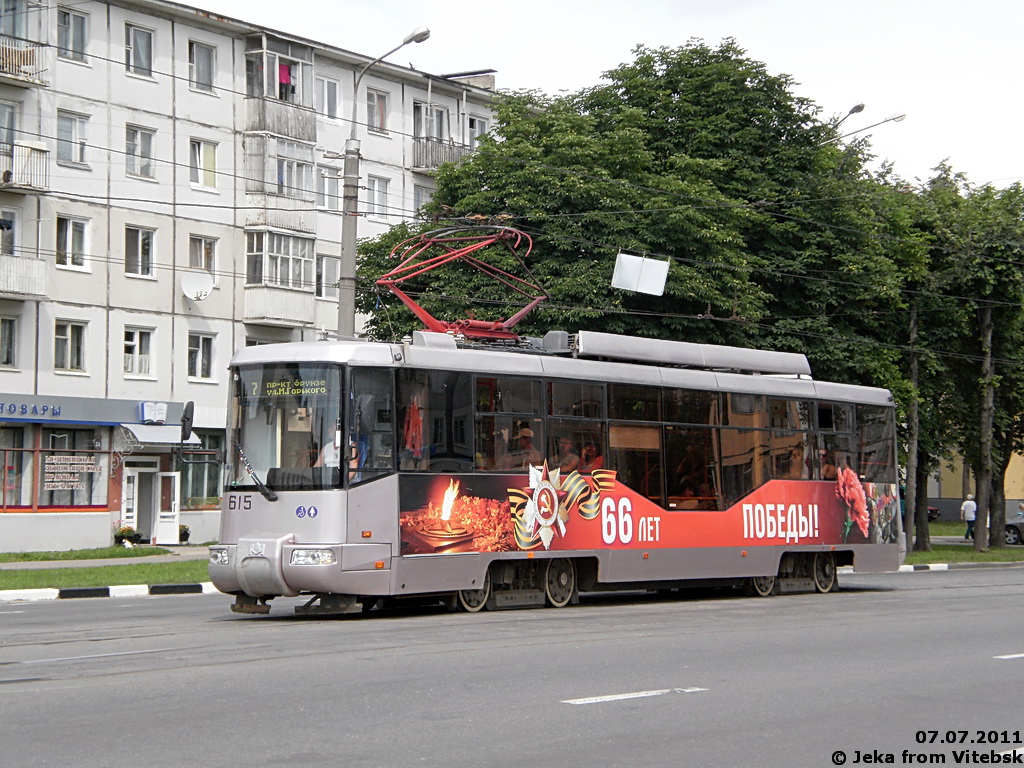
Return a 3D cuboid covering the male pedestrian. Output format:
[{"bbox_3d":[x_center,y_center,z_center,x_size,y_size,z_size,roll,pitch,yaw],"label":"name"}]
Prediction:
[{"bbox_3d":[17.608,5.134,93.500,0.520,1.740,0.420,-1,-3,26],"label":"male pedestrian"}]

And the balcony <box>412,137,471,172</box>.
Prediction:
[{"bbox_3d":[-2.205,-7.112,76.937,0.820,1.160,2.320,-2,-3,32],"label":"balcony"}]

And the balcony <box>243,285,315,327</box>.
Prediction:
[{"bbox_3d":[-6.646,-2.156,69.599,0.820,1.100,2.280,-2,-3,32],"label":"balcony"}]

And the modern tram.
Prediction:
[{"bbox_3d":[1.437,1.331,35.795,2.500,3.750,15.200,-2,-4,36],"label":"modern tram"}]

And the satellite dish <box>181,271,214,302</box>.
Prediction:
[{"bbox_3d":[-8.581,-2.674,66.182,0.880,0.880,0.400,1,-3,-21],"label":"satellite dish"}]

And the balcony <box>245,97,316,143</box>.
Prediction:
[{"bbox_3d":[-6.634,-7.538,69.895,0.820,1.080,2.400,-2,-3,32],"label":"balcony"}]

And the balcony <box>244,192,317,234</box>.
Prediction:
[{"bbox_3d":[-6.627,-4.821,69.767,0.820,1.100,2.310,-2,-3,32],"label":"balcony"}]

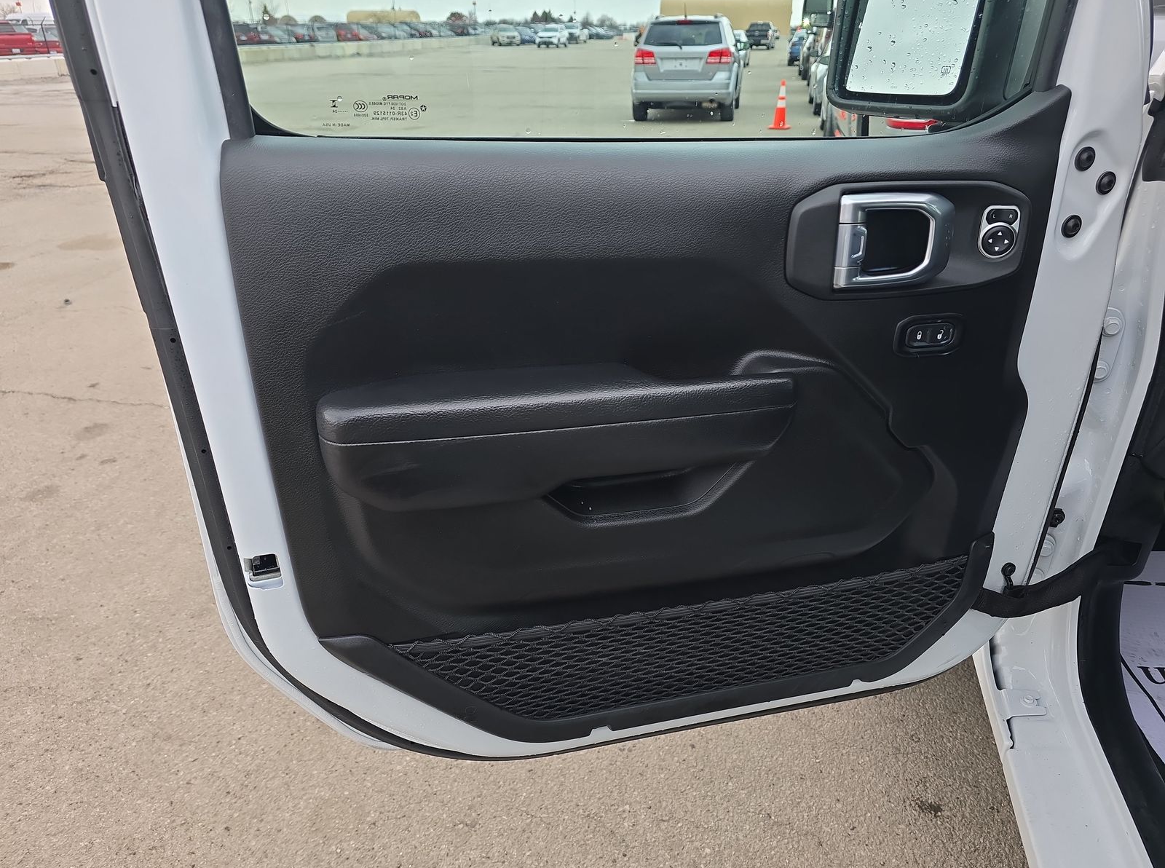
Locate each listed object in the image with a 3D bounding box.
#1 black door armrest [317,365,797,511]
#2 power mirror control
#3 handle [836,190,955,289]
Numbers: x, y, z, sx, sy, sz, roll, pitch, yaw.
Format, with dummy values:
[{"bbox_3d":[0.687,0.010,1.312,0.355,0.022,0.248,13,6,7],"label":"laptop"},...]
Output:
[{"bbox_3d":[-0.018,-0.002,0.759,0.440,0.114,0.082,-5,28,-6],"label":"black door armrest"},{"bbox_3d":[0.389,-0.188,0.722,0.033,0.048,0.012,2,23,4],"label":"power mirror control"},{"bbox_3d":[0.286,-0.179,0.715,0.099,0.084,0.030,-5,23,-7],"label":"handle"}]

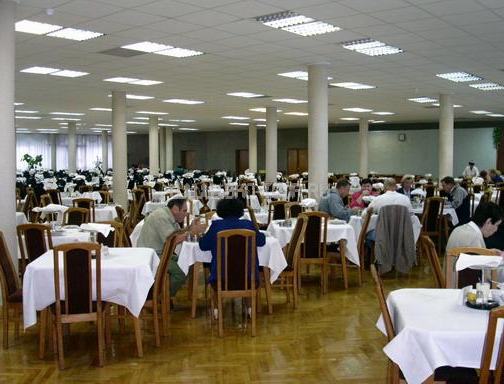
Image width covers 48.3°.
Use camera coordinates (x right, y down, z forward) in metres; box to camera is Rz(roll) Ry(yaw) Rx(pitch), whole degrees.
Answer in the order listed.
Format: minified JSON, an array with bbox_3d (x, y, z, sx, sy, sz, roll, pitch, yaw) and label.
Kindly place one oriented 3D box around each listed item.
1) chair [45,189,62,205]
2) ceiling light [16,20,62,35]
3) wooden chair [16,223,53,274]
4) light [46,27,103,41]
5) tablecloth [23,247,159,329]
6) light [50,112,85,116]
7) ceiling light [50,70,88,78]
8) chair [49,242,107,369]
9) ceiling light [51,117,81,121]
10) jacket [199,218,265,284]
[{"bbox_3d":[-4.051,0.413,11.692,0.450,0.980,0.530,1,4,13],"label":"chair"},{"bbox_3d":[-2.960,-2.255,7.614,0.660,0.080,0.660,3,4,40],"label":"ceiling light"},{"bbox_3d":[-2.234,0.818,6.118,0.420,1.010,0.510,0,3,7],"label":"wooden chair"},{"bbox_3d":[-2.235,-1.997,7.069,0.570,0.070,0.570,3,5,40],"label":"light"},{"bbox_3d":[-1.358,0.818,4.925,1.000,0.510,0.980,0,3,-4],"label":"tablecloth"},{"bbox_3d":[-6.476,-2.759,19.883,0.580,0.070,1.170,3,5,40],"label":"light"},{"bbox_3d":[-3.362,-2.172,10.353,0.590,0.070,0.590,3,5,40],"label":"ceiling light"},{"bbox_3d":[-1.366,0.851,4.489,0.420,0.980,0.500,-1,4,-14],"label":"chair"},{"bbox_3d":[-7.438,-2.943,22.599,0.570,0.070,1.150,3,4,41],"label":"ceiling light"},{"bbox_3d":[-0.193,0.567,5.309,0.600,0.650,0.420,0,3,-7],"label":"jacket"}]

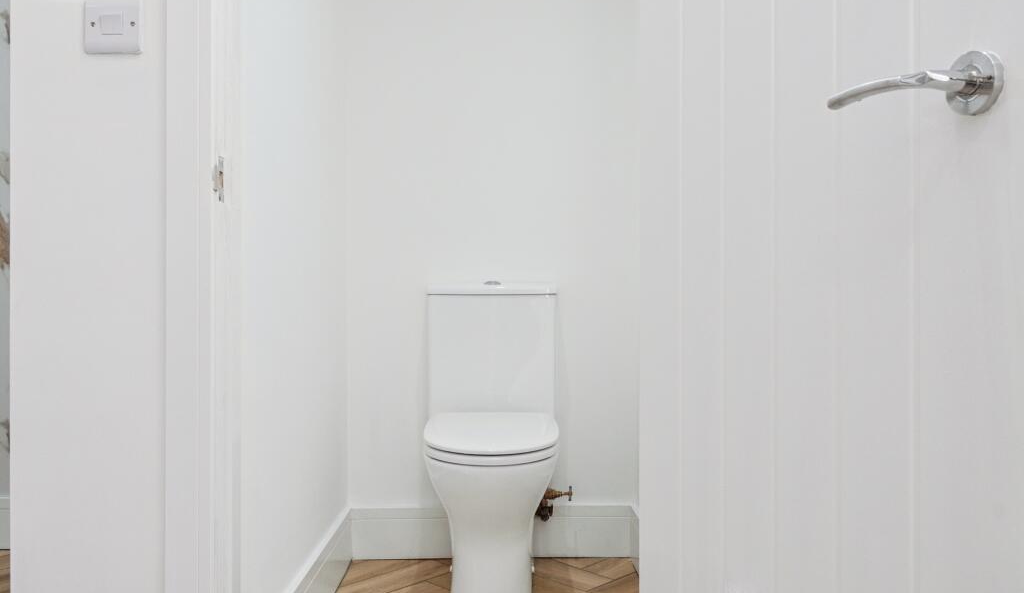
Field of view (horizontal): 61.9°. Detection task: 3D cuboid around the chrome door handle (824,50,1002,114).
[{"bbox_3d":[0.348,-0.178,0.757,0.060,0.052,0.153,0,0,-18],"label":"chrome door handle"}]

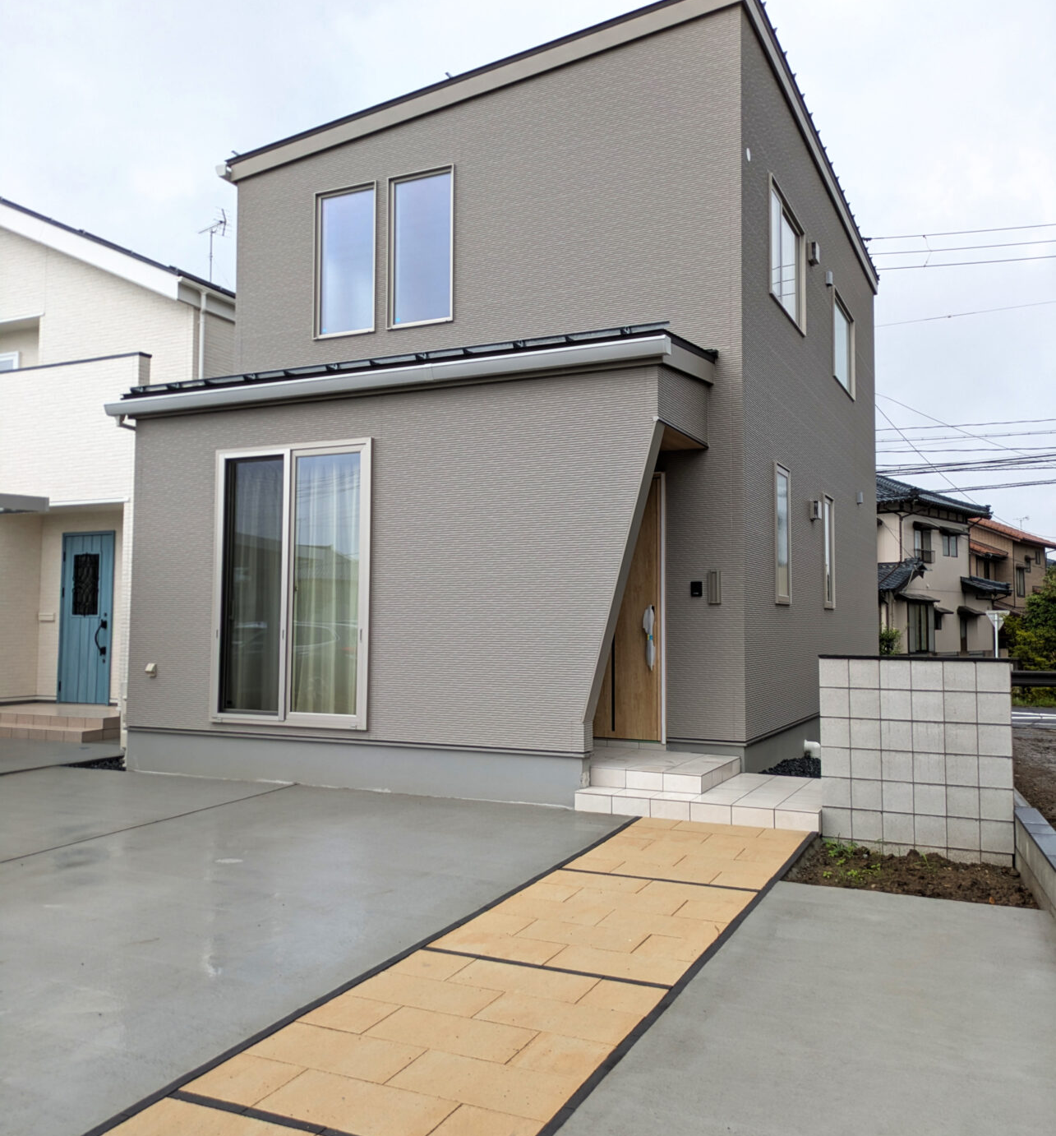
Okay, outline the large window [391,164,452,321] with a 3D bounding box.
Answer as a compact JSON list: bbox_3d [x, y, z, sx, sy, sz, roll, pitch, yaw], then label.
[{"bbox_3d":[-1.077,-3.212,10.236,0.780,1.580,0.100,-1,-3,26],"label":"large window"}]

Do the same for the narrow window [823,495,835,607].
[{"bbox_3d":[3.664,-0.190,12.409,0.100,1.370,0.750,-1,-3,26],"label":"narrow window"}]

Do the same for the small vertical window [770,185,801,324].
[{"bbox_3d":[2.702,-3.191,10.574,0.100,1.190,1.660,-1,-3,26],"label":"small vertical window"}]

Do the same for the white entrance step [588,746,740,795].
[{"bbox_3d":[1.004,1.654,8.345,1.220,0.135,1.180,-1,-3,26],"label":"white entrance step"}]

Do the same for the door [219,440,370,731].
[{"bbox_3d":[-2.103,0.149,8.989,1.720,2.470,0.100,-1,-3,26],"label":"door"}]

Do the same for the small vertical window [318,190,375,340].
[{"bbox_3d":[-1.911,-3.200,10.643,0.780,1.580,0.100,-1,-3,26],"label":"small vertical window"}]

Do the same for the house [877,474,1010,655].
[{"bbox_3d":[14.800,0.028,43.498,8.800,7.600,8.500,3,-4,-43],"label":"house"}]

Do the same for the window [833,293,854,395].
[{"bbox_3d":[4.304,-3.009,13.848,0.100,1.190,1.680,-1,-3,26],"label":"window"}]

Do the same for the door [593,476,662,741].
[{"bbox_3d":[0.812,0.365,9.171,0.920,2.330,0.100,-1,-3,26],"label":"door"}]

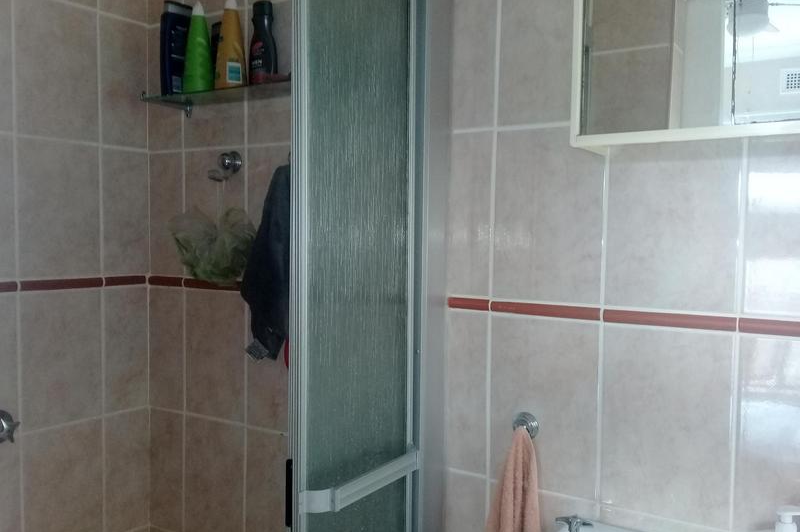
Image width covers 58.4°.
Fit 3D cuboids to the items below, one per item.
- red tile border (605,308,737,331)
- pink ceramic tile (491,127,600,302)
[{"bbox_3d":[0.426,0.085,1.138,0.200,0.020,0.011,3,3,32],"label":"red tile border"},{"bbox_3d":[0.257,-0.088,1.239,0.200,0.304,0.009,3,3,32],"label":"pink ceramic tile"}]

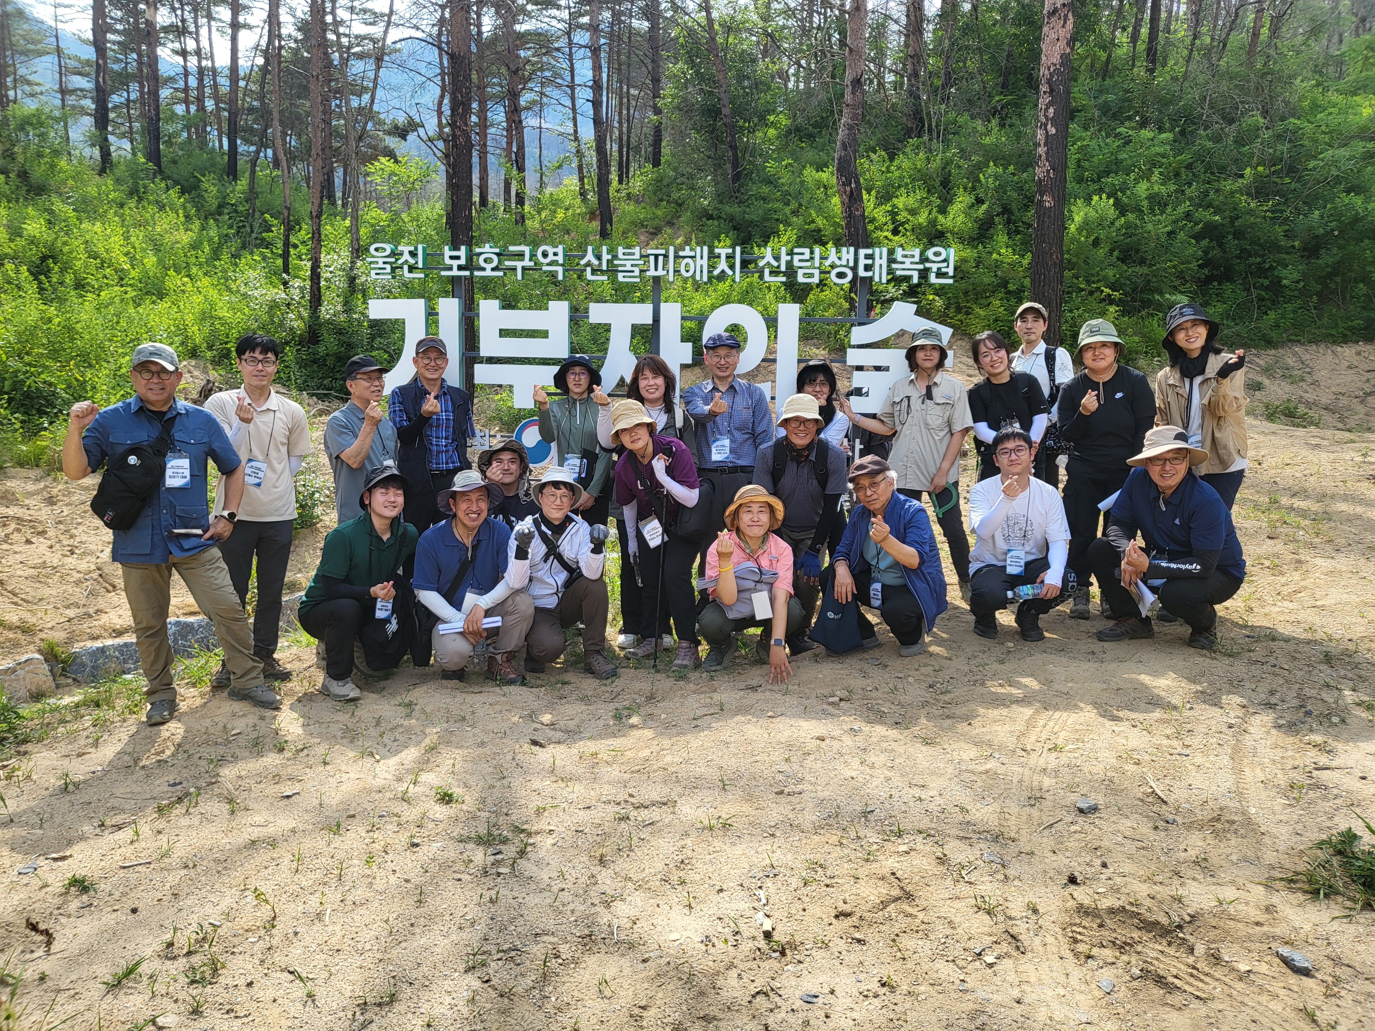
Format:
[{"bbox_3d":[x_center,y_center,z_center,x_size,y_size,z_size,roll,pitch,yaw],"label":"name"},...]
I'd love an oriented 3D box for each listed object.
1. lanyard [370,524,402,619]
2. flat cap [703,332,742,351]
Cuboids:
[{"bbox_3d":[-1.445,0.271,4.950,0.140,0.440,0.110,-7,16,-30],"label":"lanyard"},{"bbox_3d":[0.193,-0.963,5.700,0.200,0.115,0.260,1,4,5],"label":"flat cap"}]

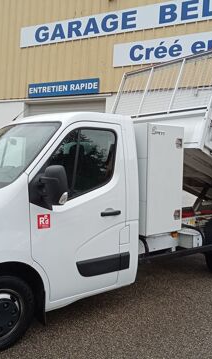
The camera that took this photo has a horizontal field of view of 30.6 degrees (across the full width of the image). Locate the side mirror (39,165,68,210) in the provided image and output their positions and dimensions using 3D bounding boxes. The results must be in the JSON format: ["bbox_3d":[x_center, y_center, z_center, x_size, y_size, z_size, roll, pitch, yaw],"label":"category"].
[{"bbox_3d":[-0.474,0.078,3.451,0.220,0.410,0.270,-1,2,-39],"label":"side mirror"}]

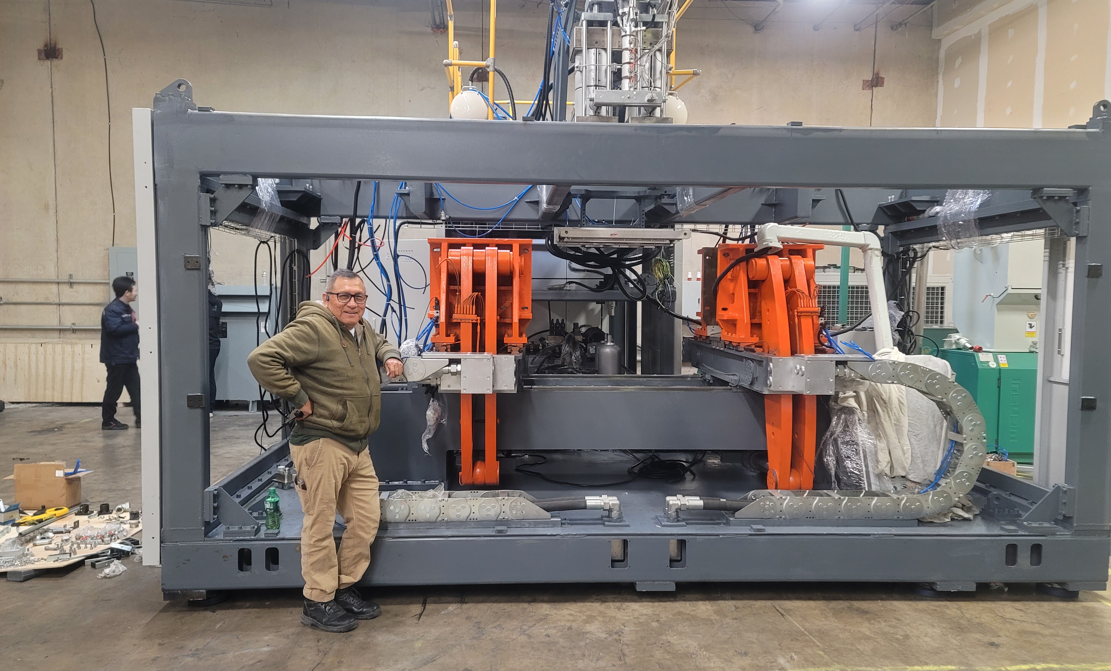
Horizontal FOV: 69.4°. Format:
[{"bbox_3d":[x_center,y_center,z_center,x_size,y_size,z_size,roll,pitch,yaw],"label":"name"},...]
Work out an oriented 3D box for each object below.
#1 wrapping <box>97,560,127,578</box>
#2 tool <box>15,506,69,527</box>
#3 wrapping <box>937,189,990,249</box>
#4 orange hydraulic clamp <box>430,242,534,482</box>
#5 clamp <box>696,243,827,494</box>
[{"bbox_3d":[-2.464,1.279,4.434,0.155,0.075,0.130,0,3,-3],"label":"wrapping"},{"bbox_3d":[-3.328,1.179,5.201,0.100,0.060,0.330,3,4,37],"label":"tool"},{"bbox_3d":[2.719,-0.785,5.297,0.220,0.430,0.480,0,3,-3],"label":"wrapping"},{"bbox_3d":[-0.472,0.135,4.957,0.665,1.490,0.820,0,3,-3],"label":"orange hydraulic clamp"},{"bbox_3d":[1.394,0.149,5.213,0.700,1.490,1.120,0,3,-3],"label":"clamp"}]

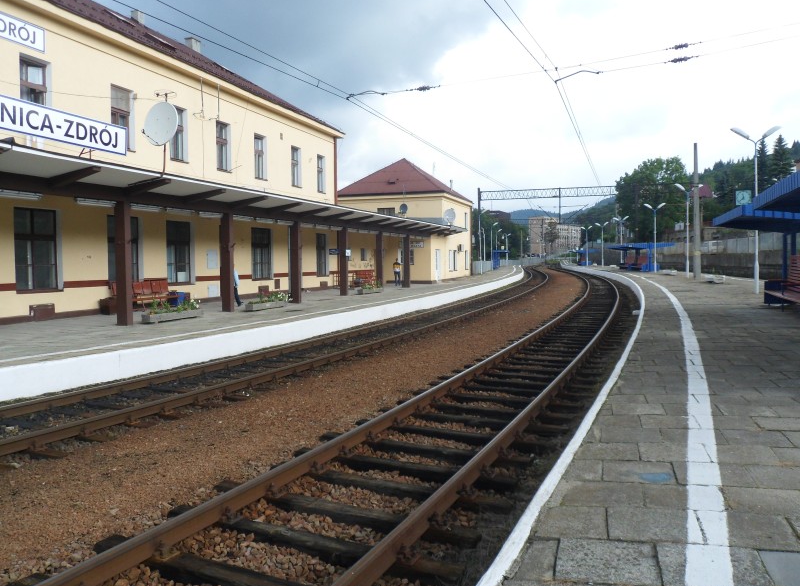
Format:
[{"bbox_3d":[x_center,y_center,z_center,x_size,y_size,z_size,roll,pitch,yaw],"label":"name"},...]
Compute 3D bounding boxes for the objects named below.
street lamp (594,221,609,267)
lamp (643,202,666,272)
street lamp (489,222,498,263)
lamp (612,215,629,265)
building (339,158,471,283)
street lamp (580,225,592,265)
[{"bbox_3d":[31.609,-7.531,97.500,2.200,6.950,0.320,0,3,7],"label":"street lamp"},{"bbox_3d":[25.540,-5.485,62.400,2.200,6.950,0.320,0,3,13],"label":"lamp"},{"bbox_3d":[13.712,-6.654,90.069,1.150,6.950,0.320,0,3,11],"label":"street lamp"},{"bbox_3d":[29.136,-6.618,81.933,2.200,6.950,0.320,0,3,10],"label":"lamp"},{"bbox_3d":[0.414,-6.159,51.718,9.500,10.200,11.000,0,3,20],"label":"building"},{"bbox_3d":[32.682,-8.170,108.939,2.100,6.950,0.320,0,3,6],"label":"street lamp"}]

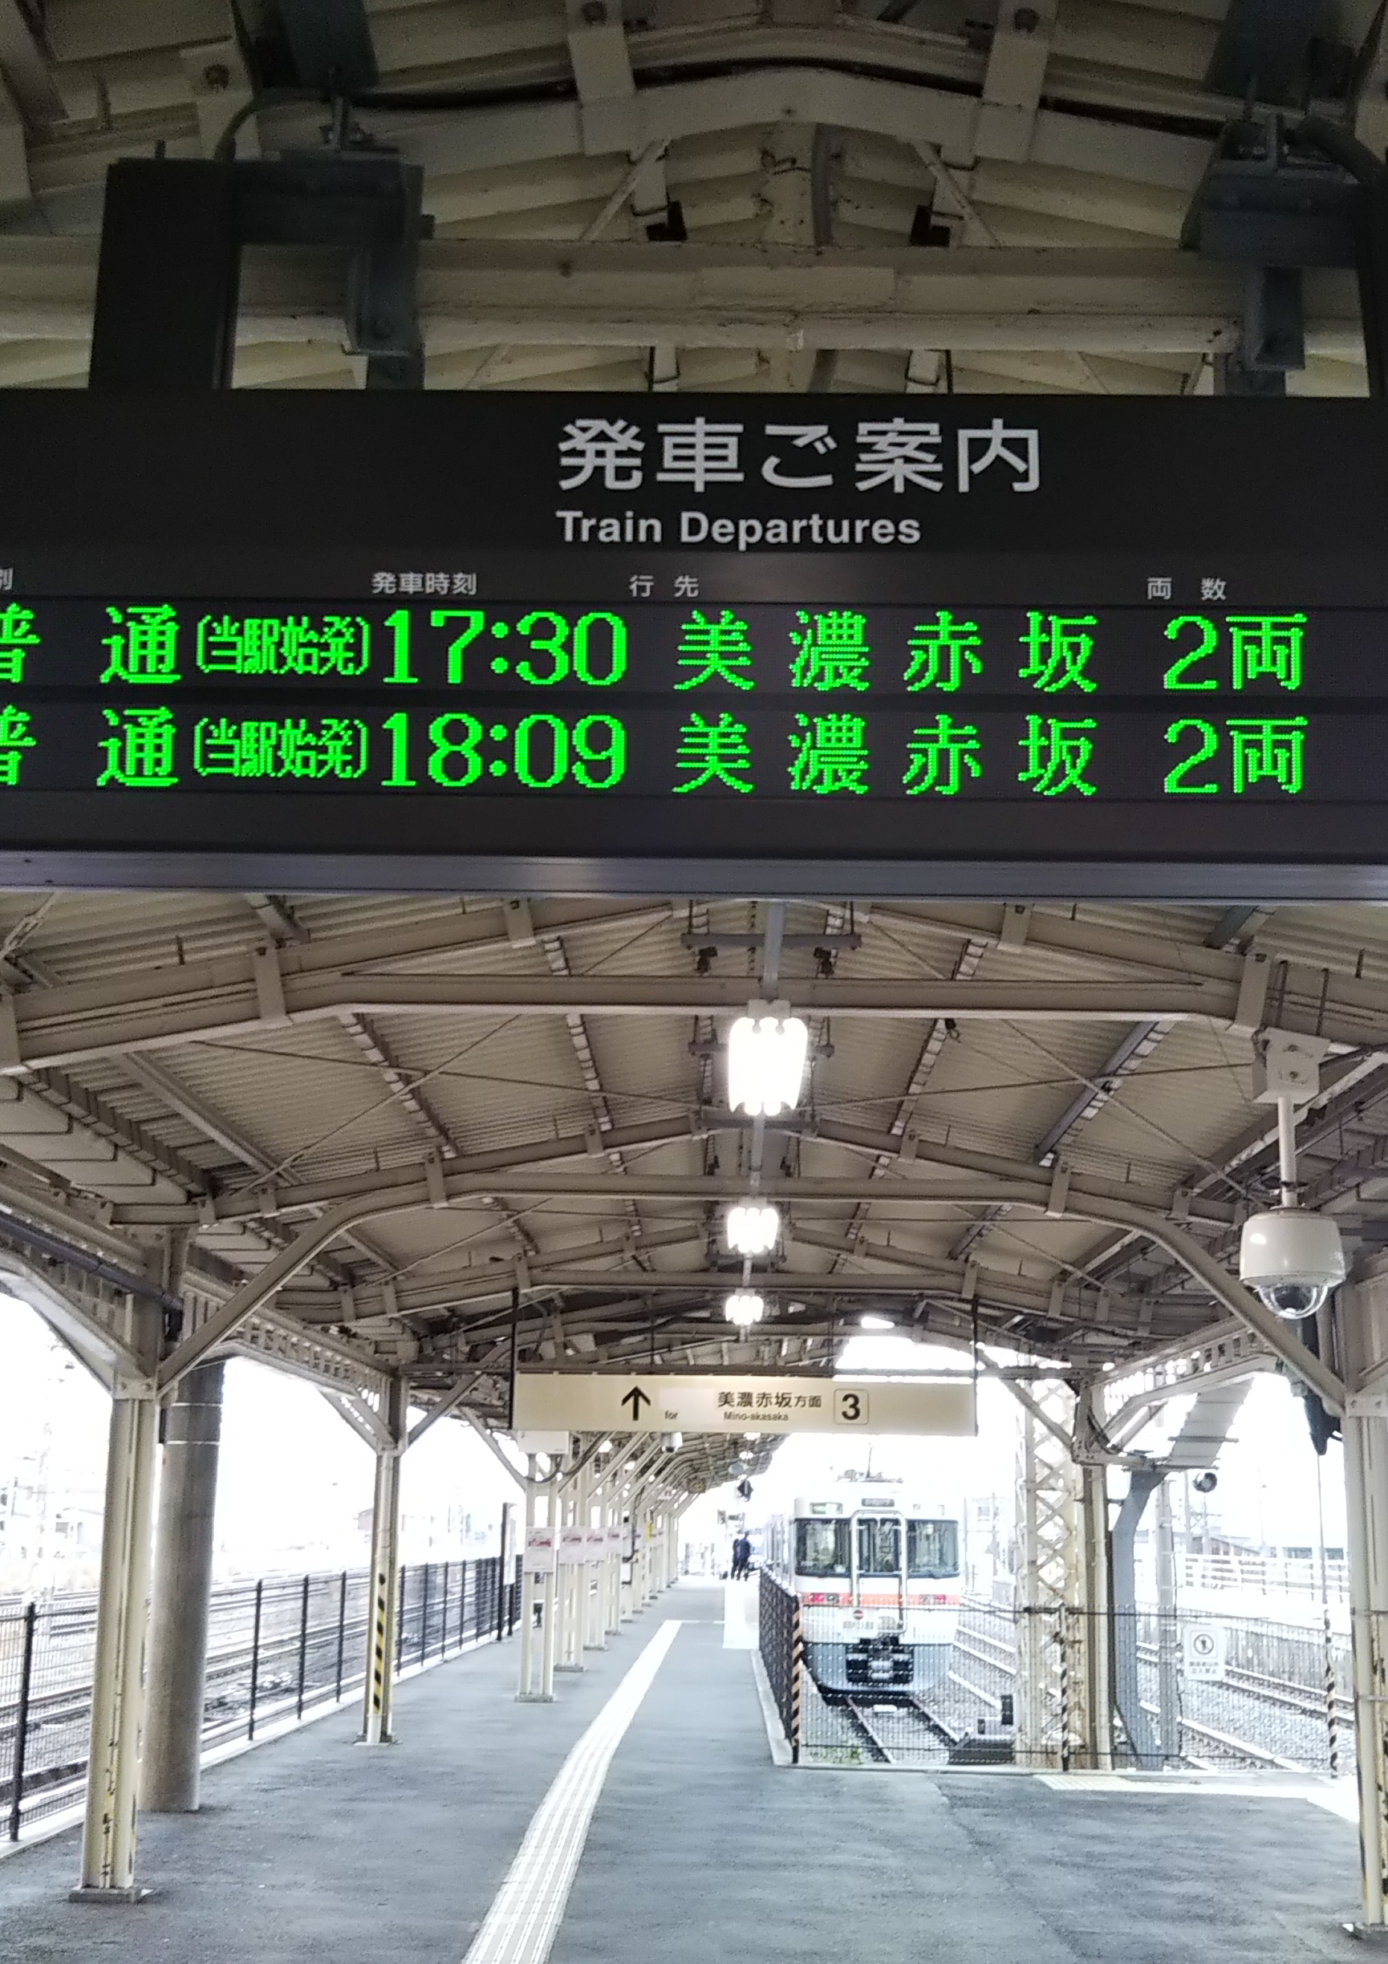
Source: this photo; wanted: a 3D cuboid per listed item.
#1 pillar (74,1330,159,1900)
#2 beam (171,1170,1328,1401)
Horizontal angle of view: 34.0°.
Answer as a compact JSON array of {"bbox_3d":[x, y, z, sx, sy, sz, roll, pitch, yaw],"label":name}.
[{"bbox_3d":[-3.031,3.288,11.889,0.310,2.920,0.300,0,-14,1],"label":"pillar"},{"bbox_3d":[0.298,1.615,12.262,6.410,1.270,0.170,0,-14,1],"label":"beam"}]

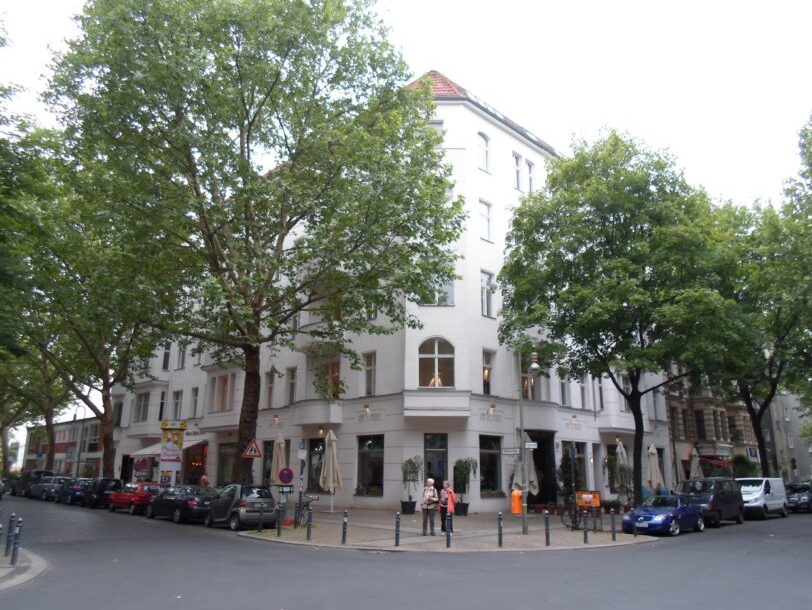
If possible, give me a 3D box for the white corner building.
[{"bbox_3d":[-3.127,2.389,46.504,36.000,25.000,24.500,-15,-23,43],"label":"white corner building"}]

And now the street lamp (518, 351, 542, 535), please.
[{"bbox_3d":[4.135,4.272,19.657,0.880,6.400,0.360,-15,-22,43],"label":"street lamp"}]

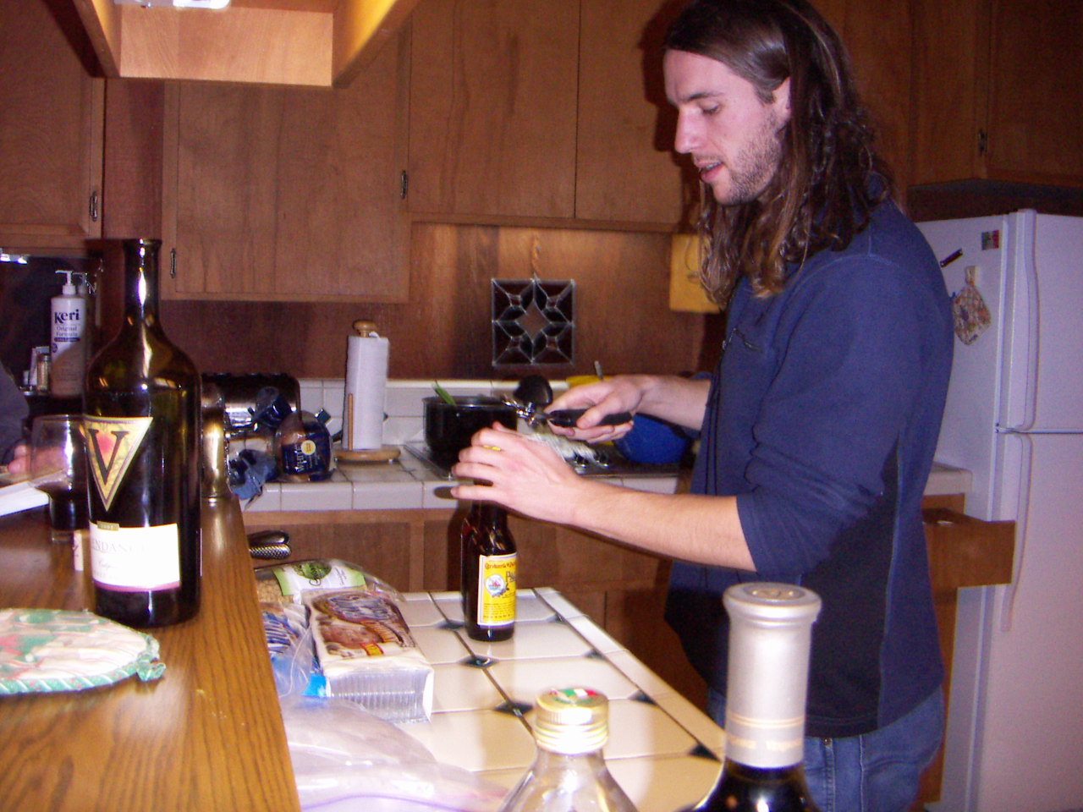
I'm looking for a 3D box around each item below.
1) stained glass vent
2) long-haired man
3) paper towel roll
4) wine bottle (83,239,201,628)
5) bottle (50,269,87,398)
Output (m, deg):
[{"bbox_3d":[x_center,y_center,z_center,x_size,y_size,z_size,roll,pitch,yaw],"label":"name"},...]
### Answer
[{"bbox_3d":[-0.021,-0.229,3.060,0.234,0.234,0.020,0,6,-17],"label":"stained glass vent"},{"bbox_3d":[0.180,0.343,1.460,0.600,1.720,0.520,1,6,-6],"label":"long-haired man"},{"bbox_3d":[-0.434,-0.038,2.800,0.105,0.288,0.105,1,6,-17],"label":"paper towel roll"},{"bbox_3d":[-0.355,0.021,1.015,0.099,0.337,0.099,3,6,19],"label":"wine bottle"},{"bbox_3d":[-1.017,-0.155,2.420,0.068,0.272,0.052,-1,6,-23],"label":"bottle"}]

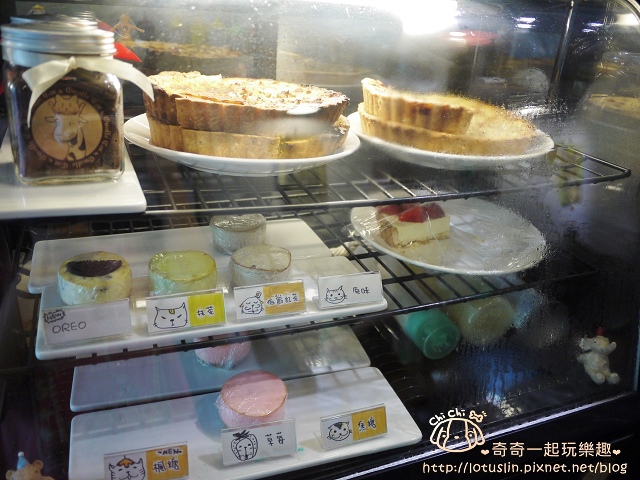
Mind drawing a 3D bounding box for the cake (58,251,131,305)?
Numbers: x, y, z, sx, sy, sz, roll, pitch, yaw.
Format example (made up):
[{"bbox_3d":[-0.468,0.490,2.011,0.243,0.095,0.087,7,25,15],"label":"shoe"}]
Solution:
[{"bbox_3d":[-0.227,0.038,0.528,0.066,0.029,0.066,-5,27,-19],"label":"cake"}]

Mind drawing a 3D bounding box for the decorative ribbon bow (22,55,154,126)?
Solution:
[{"bbox_3d":[-0.182,-0.119,0.411,0.098,0.056,0.035,-5,27,-19],"label":"decorative ribbon bow"}]

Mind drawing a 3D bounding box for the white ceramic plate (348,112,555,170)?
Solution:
[{"bbox_3d":[0.162,-0.131,0.672,0.262,0.027,0.262,4,25,-2],"label":"white ceramic plate"}]

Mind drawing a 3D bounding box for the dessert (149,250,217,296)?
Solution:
[{"bbox_3d":[-0.138,0.041,0.528,0.067,0.033,0.067,-5,27,-19],"label":"dessert"}]

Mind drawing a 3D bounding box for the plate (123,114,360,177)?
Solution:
[{"bbox_3d":[-0.085,-0.115,0.598,0.263,0.027,0.263,-5,27,-19],"label":"plate"}]

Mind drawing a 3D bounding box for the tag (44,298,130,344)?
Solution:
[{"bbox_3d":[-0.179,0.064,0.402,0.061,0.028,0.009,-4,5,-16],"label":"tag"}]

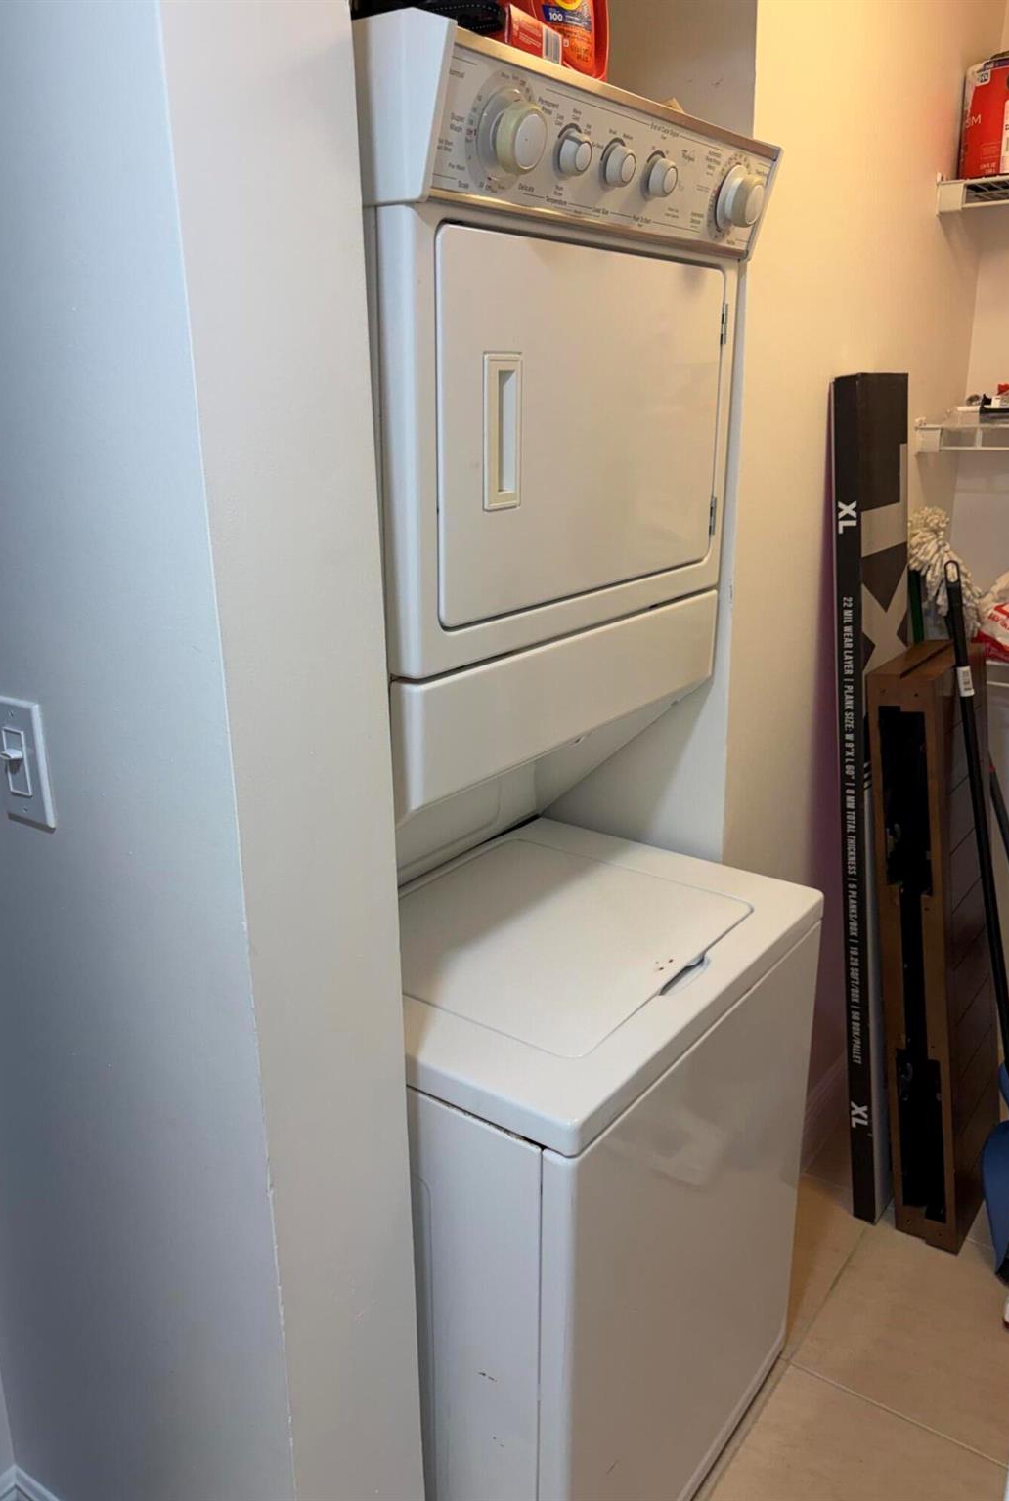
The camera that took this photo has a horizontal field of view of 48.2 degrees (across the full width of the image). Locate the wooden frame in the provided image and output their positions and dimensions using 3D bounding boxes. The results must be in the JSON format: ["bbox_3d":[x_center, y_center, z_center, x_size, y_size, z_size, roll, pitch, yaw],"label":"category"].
[{"bbox_3d":[0.789,0.353,2.043,0.114,1.059,0.281,3,18,38],"label":"wooden frame"}]

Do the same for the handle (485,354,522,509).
[{"bbox_3d":[-0.006,-0.302,1.067,0.022,0.138,0.055,13,22,34],"label":"handle"}]

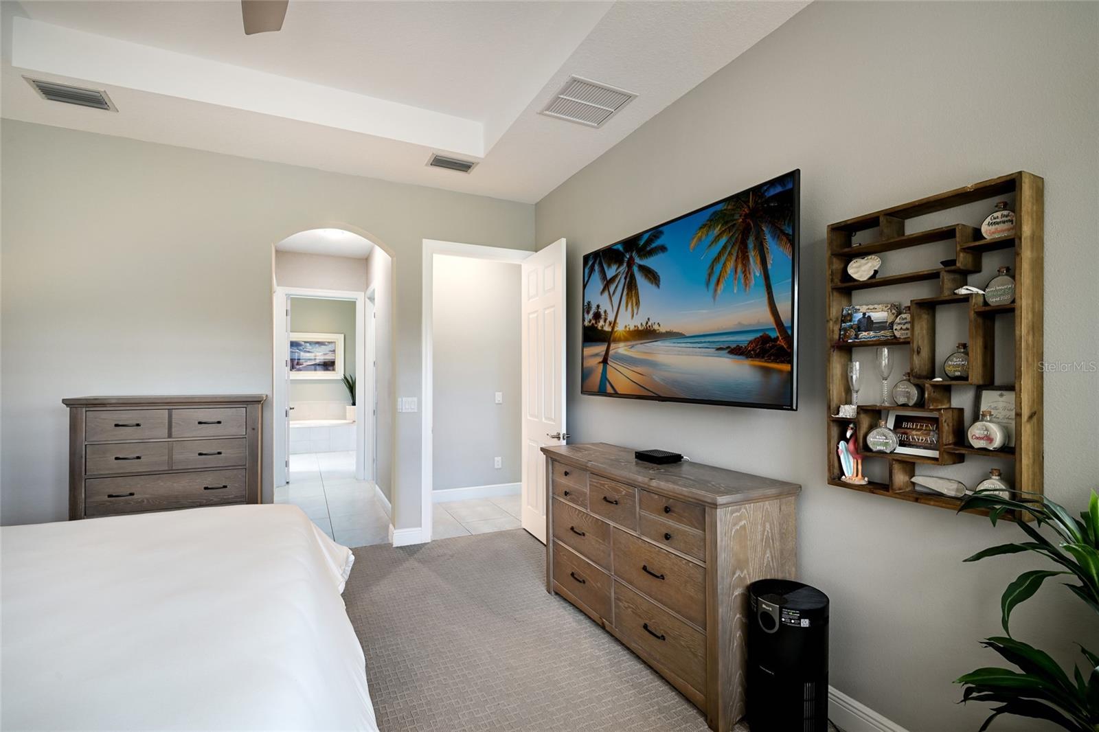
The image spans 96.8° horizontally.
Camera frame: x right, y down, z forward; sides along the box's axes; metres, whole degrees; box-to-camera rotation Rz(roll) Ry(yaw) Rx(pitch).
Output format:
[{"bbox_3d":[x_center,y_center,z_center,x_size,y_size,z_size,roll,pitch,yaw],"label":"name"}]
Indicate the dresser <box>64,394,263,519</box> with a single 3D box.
[{"bbox_3d":[-2.426,0.843,3.183,0.975,1.278,0.475,0,-1,-26],"label":"dresser"}]

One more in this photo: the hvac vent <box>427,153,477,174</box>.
[{"bbox_3d":[-0.740,-1.528,3.717,0.349,0.020,0.242,0,-1,-26],"label":"hvac vent"}]

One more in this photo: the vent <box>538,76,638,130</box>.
[{"bbox_3d":[0.218,-1.537,2.883,0.440,0.020,0.429,0,-1,-26],"label":"vent"}]

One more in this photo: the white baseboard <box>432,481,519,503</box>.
[{"bbox_3d":[-0.795,1.448,5.586,1.160,0.130,0.016,0,-1,-26],"label":"white baseboard"}]

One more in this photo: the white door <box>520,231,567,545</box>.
[{"bbox_3d":[-0.064,0.262,4.207,0.040,2.445,0.815,0,-1,-26],"label":"white door"}]

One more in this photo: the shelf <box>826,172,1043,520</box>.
[{"bbox_3d":[1.272,-0.053,1.672,0.123,0.991,0.584,0,-1,-26],"label":"shelf"}]

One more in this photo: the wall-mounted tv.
[{"bbox_3d":[0.668,-0.318,2.915,0.050,1.041,1.810,0,-1,-26],"label":"wall-mounted tv"}]

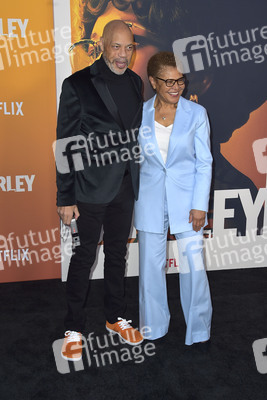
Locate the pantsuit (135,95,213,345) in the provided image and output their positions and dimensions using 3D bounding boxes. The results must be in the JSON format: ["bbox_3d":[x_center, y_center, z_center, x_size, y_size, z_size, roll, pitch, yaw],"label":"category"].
[{"bbox_3d":[0.198,0.121,3.037,0.520,1.410,0.360,4,12,20],"label":"pantsuit"}]

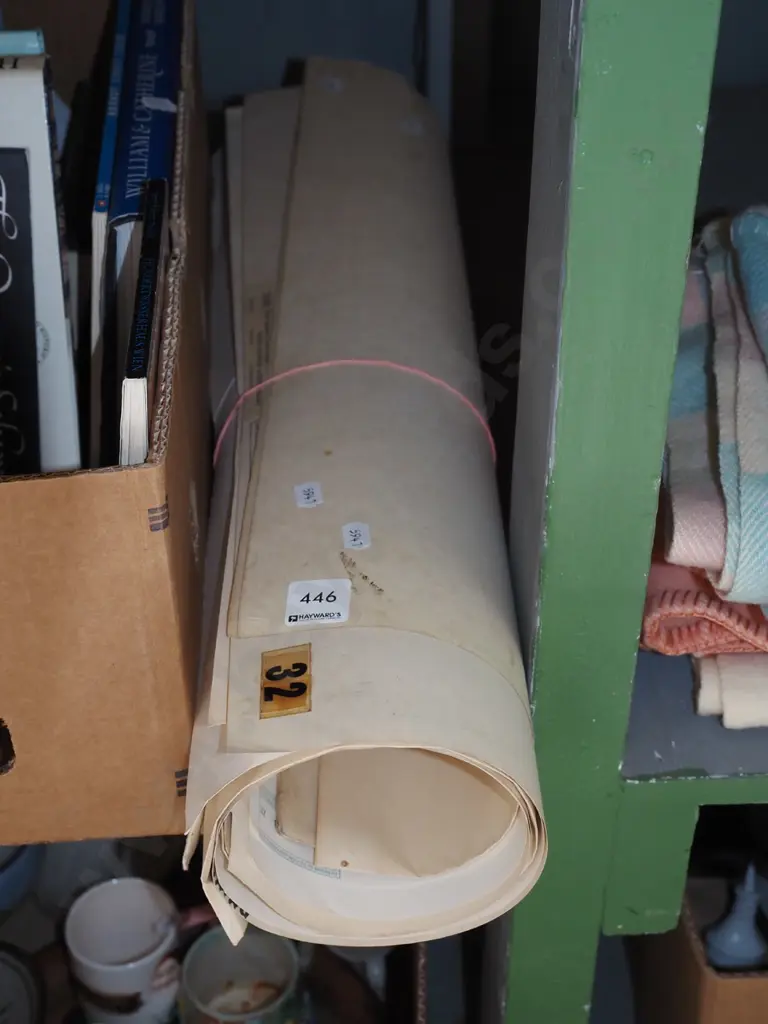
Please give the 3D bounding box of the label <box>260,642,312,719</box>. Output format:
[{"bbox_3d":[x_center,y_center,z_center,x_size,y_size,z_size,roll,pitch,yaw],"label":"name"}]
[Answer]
[{"bbox_3d":[-0.037,0.064,0.623,0.020,0.002,0.036,-11,38,8],"label":"label"}]

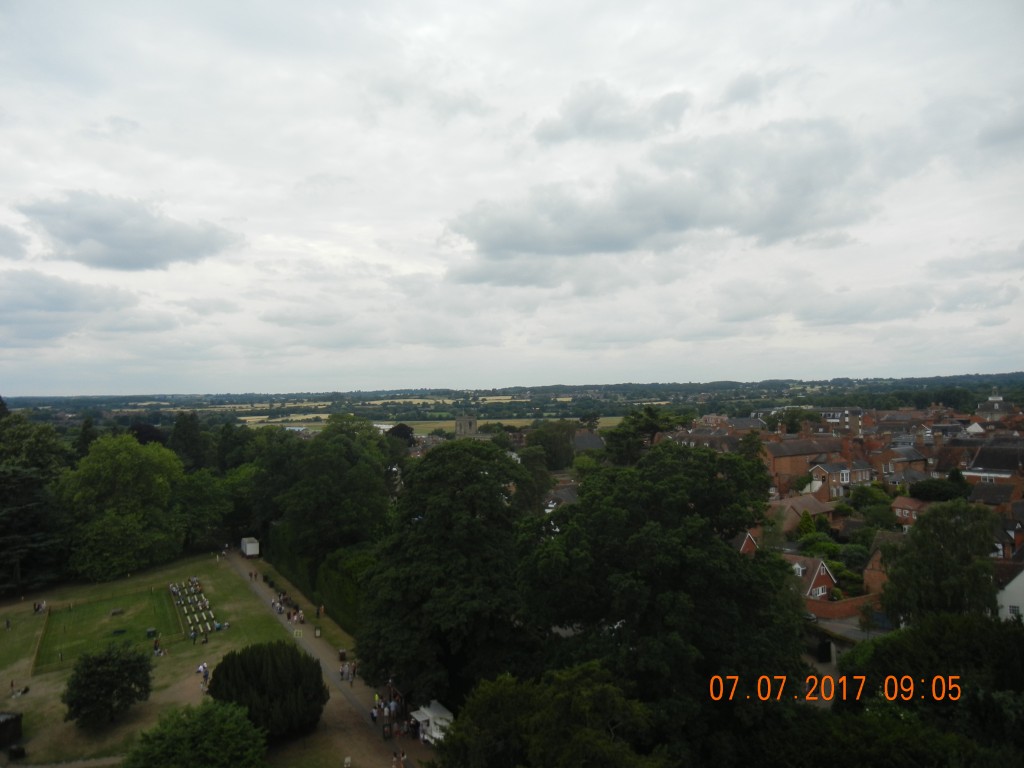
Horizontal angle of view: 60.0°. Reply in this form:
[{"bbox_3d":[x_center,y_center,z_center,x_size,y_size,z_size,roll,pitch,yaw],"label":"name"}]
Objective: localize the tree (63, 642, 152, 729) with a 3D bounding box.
[{"bbox_3d":[-41.780,30.780,91.980,9.230,7.550,9.000,-1,0,-25],"label":"tree"}]

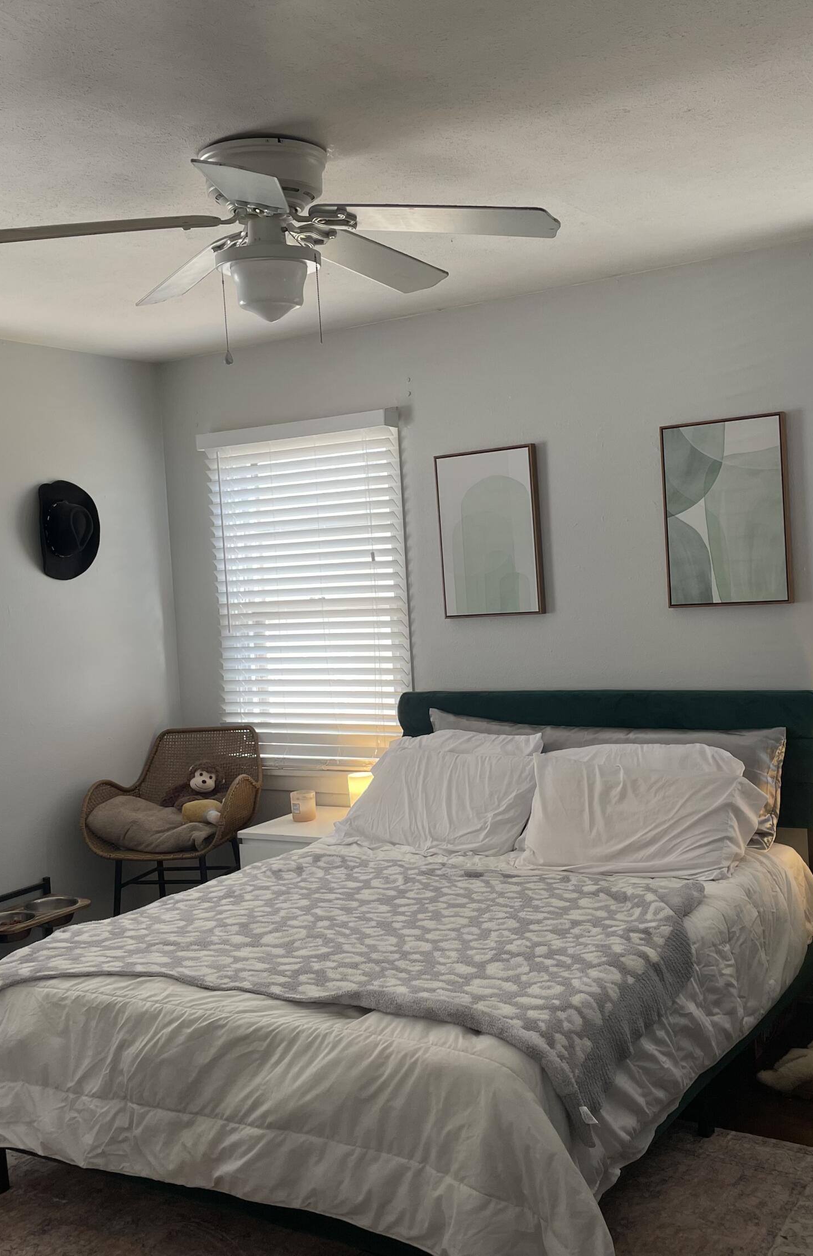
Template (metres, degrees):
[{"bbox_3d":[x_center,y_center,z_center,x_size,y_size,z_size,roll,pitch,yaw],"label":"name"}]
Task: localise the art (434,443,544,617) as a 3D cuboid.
[{"bbox_3d":[0.305,-0.344,4.603,0.400,0.605,0.035,-2,3,32],"label":"art"}]

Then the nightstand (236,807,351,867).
[{"bbox_3d":[-0.314,1.012,4.814,0.400,0.550,0.480,-2,3,32],"label":"nightstand"}]

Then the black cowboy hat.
[{"bbox_3d":[-1.298,-0.375,4.837,0.135,0.375,0.285,-2,3,32],"label":"black cowboy hat"}]

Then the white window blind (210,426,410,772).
[{"bbox_3d":[-0.406,-0.107,5.021,0.920,1.354,0.070,-2,3,32],"label":"white window blind"}]

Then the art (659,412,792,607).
[{"bbox_3d":[1.049,-0.377,4.142,0.405,0.608,0.035,-2,3,32],"label":"art"}]

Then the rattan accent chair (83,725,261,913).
[{"bbox_3d":[-0.862,0.870,4.991,0.660,0.900,0.620,-3,3,11],"label":"rattan accent chair"}]

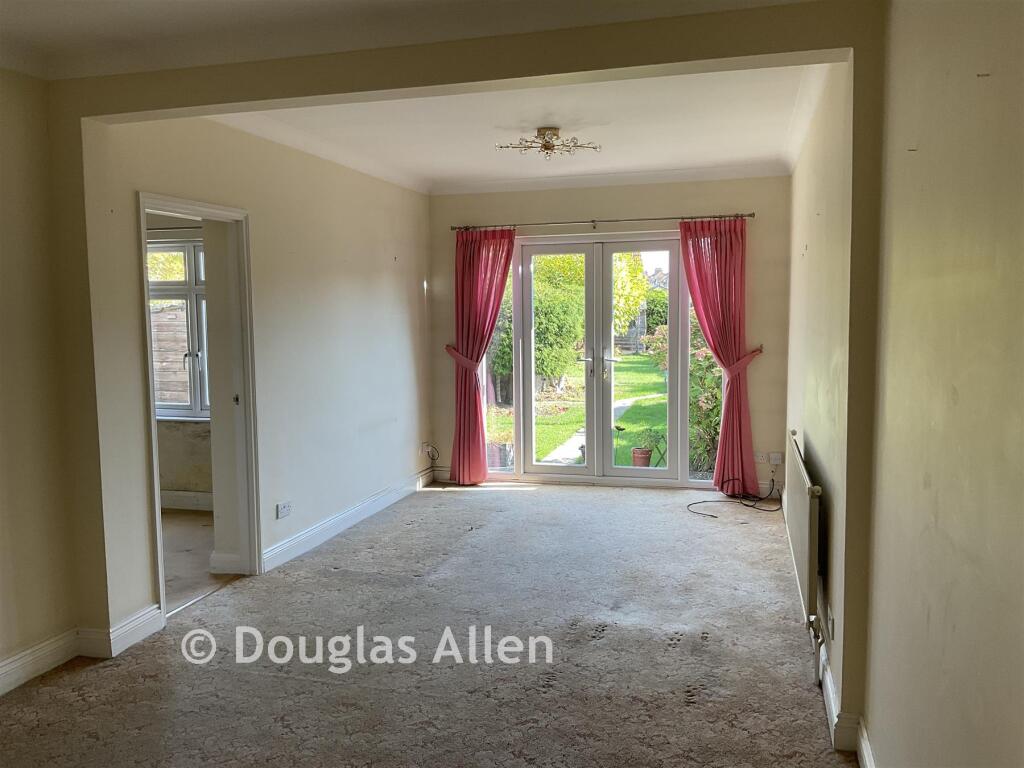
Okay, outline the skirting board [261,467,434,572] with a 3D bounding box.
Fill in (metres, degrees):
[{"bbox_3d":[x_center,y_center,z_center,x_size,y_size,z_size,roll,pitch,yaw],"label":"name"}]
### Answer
[{"bbox_3d":[-1.061,0.903,6.230,0.021,0.133,2.738,0,5,15],"label":"skirting board"}]

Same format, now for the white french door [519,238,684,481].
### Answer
[{"bbox_3d":[0.736,-0.193,7.114,1.320,1.942,0.070,0,5,15],"label":"white french door"}]

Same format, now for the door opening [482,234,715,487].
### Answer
[{"bbox_3d":[0.722,-0.181,7.122,2.072,2.088,0.100,0,5,15],"label":"door opening"}]

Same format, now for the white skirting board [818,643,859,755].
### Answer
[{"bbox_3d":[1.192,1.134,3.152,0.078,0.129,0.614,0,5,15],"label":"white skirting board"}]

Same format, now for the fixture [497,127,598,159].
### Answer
[{"bbox_3d":[0.216,-1.448,5.184,0.647,0.188,0.647,0,5,15],"label":"fixture"}]

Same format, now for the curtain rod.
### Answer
[{"bbox_3d":[0.679,-1.295,6.913,2.467,0.052,0.104,0,5,15],"label":"curtain rod"}]

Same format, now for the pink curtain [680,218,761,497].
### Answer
[{"bbox_3d":[1.625,-0.198,6.707,0.629,2.156,0.178,0,5,15],"label":"pink curtain"}]

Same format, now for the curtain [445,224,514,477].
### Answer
[{"bbox_3d":[-0.248,-0.215,7.236,0.629,2.150,0.170,0,5,15],"label":"curtain"}]

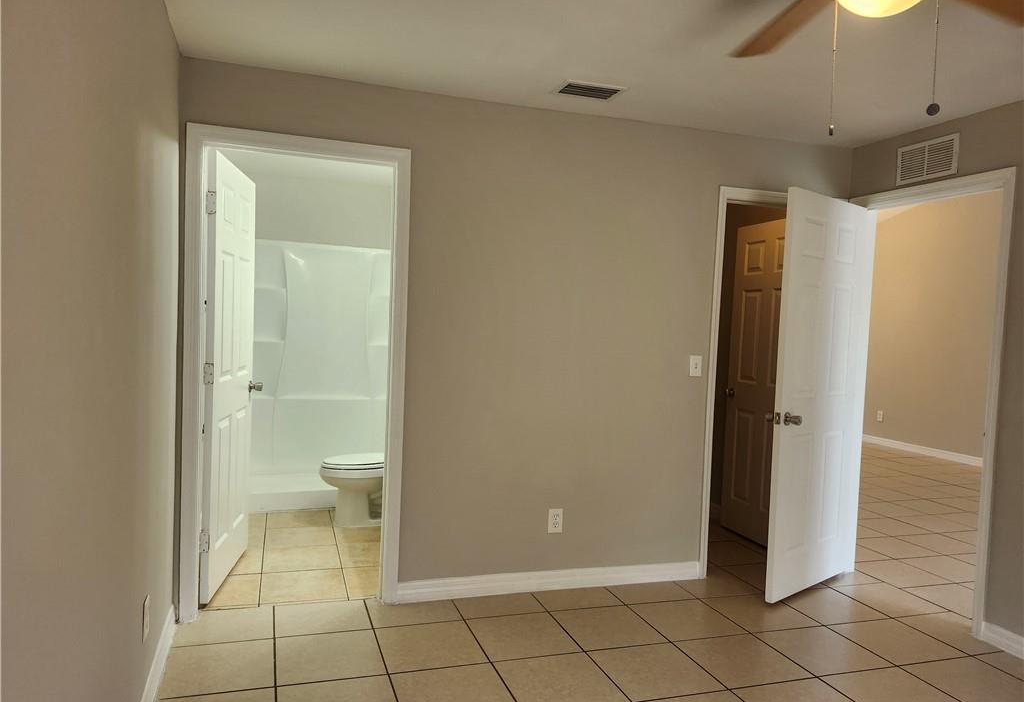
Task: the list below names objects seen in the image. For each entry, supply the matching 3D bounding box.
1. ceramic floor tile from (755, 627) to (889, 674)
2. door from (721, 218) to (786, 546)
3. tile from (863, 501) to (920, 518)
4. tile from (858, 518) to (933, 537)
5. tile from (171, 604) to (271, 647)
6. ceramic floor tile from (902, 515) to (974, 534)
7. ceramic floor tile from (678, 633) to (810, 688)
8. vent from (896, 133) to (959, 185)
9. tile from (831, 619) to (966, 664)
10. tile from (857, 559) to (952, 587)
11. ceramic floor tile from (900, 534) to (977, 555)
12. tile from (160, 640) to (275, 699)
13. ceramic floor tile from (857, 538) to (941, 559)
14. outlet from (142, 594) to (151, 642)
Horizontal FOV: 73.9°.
[{"bbox_3d":[1.316,1.274,2.892,0.393,0.010,0.389,2,2,-17],"label":"ceramic floor tile"},{"bbox_3d":[1.620,0.208,4.330,0.035,2.034,0.713,2,2,-17],"label":"door"},{"bbox_3d":[3.043,1.293,5.505,0.400,0.010,0.400,2,2,-18],"label":"tile"},{"bbox_3d":[2.754,1.281,4.936,0.402,0.010,0.402,2,2,-18],"label":"tile"},{"bbox_3d":[-1.210,1.176,2.915,0.374,0.010,0.352,2,2,-17],"label":"tile"},{"bbox_3d":[3.126,1.292,5.066,0.402,0.010,0.402,2,2,-18],"label":"ceramic floor tile"},{"bbox_3d":[0.948,1.282,2.819,0.402,0.010,0.402,2,2,-18],"label":"ceramic floor tile"},{"bbox_3d":[2.094,-0.965,3.449,0.020,0.195,0.352,2,2,-18],"label":"vent"},{"bbox_3d":[1.724,1.304,3.056,0.402,0.010,0.402,2,2,-18],"label":"tile"},{"bbox_3d":[2.252,1.302,3.966,0.400,0.010,0.400,2,2,-18],"label":"tile"},{"bbox_3d":[2.904,1.312,4.601,0.400,0.010,0.400,2,2,-18],"label":"ceramic floor tile"},{"bbox_3d":[-1.106,1.201,2.578,0.395,0.010,0.400,2,2,-18],"label":"tile"},{"bbox_3d":[2.443,1.268,4.364,0.380,0.010,0.383,2,2,-17],"label":"ceramic floor tile"},{"bbox_3d":[-1.164,0.850,2.169,0.007,0.117,0.073,2,2,-17],"label":"outlet"}]

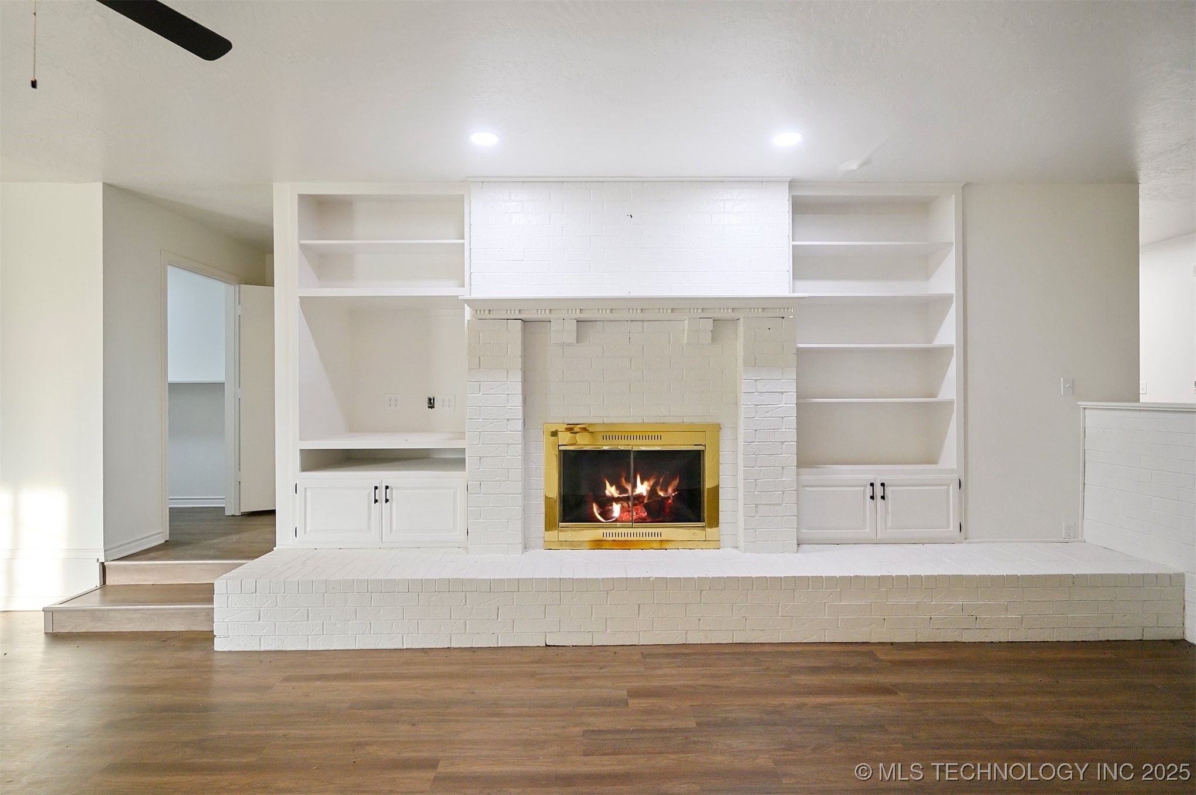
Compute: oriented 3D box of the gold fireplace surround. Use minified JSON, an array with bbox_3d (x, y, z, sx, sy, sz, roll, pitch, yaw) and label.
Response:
[{"bbox_3d":[0.219,0.561,3.783,1.115,0.797,0.069,0,0,-1],"label":"gold fireplace surround"}]

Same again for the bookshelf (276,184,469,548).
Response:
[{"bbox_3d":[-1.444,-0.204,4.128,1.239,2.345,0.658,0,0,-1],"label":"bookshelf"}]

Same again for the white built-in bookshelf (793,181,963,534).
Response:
[{"bbox_3d":[1.801,-0.215,4.023,1.167,2.345,0.312,0,0,-1],"label":"white built-in bookshelf"}]

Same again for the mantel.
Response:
[{"bbox_3d":[0.222,-0.550,3.707,2.111,0.136,0.208,0,0,-1],"label":"mantel"}]

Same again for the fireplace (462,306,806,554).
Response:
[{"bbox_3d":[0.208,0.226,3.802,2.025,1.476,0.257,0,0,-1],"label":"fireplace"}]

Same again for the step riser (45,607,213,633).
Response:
[{"bbox_3d":[-2.618,1.274,3.447,1.109,0.145,0.040,0,0,-1],"label":"step riser"}]

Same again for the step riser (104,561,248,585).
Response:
[{"bbox_3d":[-2.619,1.128,3.857,1.094,0.146,0.040,0,0,-1],"label":"step riser"}]

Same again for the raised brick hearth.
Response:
[{"bbox_3d":[0.580,1.149,3.547,5.251,0.372,0.648,0,0,-1],"label":"raised brick hearth"}]

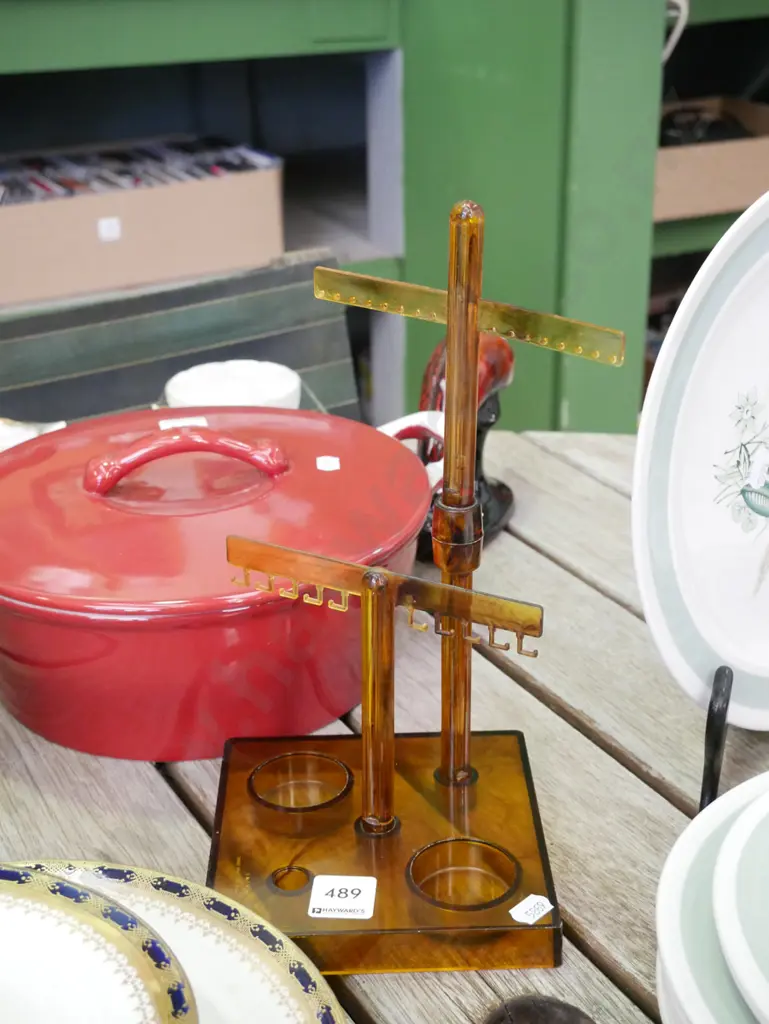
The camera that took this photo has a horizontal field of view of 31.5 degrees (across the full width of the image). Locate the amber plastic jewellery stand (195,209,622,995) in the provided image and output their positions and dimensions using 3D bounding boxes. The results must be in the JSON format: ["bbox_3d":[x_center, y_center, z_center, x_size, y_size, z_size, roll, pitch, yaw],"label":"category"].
[{"bbox_3d":[0.005,0.023,0.582,0.170,0.297,0.164,-1,24,-1],"label":"amber plastic jewellery stand"}]

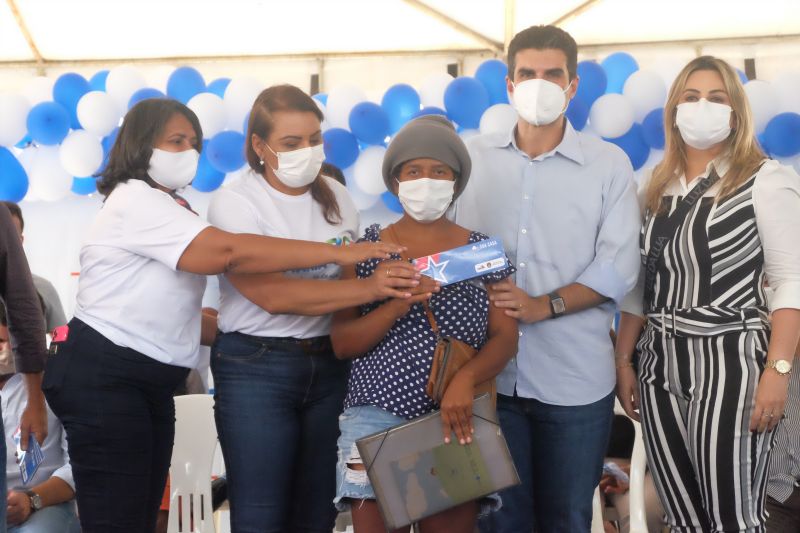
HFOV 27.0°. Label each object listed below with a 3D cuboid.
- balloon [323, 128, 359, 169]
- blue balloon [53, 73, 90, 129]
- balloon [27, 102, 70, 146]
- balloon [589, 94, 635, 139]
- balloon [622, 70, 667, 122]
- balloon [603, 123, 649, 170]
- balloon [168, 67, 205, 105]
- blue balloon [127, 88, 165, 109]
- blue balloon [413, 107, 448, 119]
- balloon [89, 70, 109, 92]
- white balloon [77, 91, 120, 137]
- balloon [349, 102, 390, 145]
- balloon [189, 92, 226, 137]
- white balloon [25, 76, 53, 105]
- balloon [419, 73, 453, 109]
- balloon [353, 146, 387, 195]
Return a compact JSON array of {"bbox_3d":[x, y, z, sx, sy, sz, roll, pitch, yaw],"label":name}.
[{"bbox_3d":[-0.260,-0.501,7.104,0.175,0.179,0.196,0,-4,0],"label":"balloon"},{"bbox_3d":[-1.563,-0.787,7.950,0.186,0.277,0.200,-1,-3,0],"label":"blue balloon"},{"bbox_3d":[-1.622,-0.656,7.700,0.203,0.203,0.230,-1,-3,0],"label":"balloon"},{"bbox_3d":[0.880,-0.621,6.889,0.189,0.186,0.211,0,-4,0],"label":"balloon"},{"bbox_3d":[1.123,-0.780,7.650,0.197,0.239,0.215,-1,-3,0],"label":"balloon"},{"bbox_3d":[0.958,-0.510,7.019,0.194,0.211,0.203,0,-4,0],"label":"balloon"},{"bbox_3d":[-0.934,-0.770,7.292,0.175,0.214,0.184,0,-4,0],"label":"balloon"},{"bbox_3d":[-1.185,-0.740,7.850,0.193,0.207,0.210,-1,-3,0],"label":"blue balloon"},{"bbox_3d":[0.152,-0.651,7.800,0.197,0.201,0.220,-1,-3,0],"label":"blue balloon"},{"bbox_3d":[-1.298,-0.773,7.447,0.188,0.206,0.197,0,-4,0],"label":"balloon"},{"bbox_3d":[-1.400,-0.712,7.750,0.205,0.214,0.230,-1,-3,0],"label":"white balloon"},{"bbox_3d":[-0.125,-0.605,7.061,0.180,0.186,0.202,0,-4,0],"label":"balloon"},{"bbox_3d":[-0.825,-0.648,7.176,0.183,0.198,0.201,0,-4,0],"label":"balloon"},{"bbox_3d":[-1.716,-0.807,8.000,0.187,0.206,0.210,-1,-3,0],"label":"white balloon"},{"bbox_3d":[0.189,-0.806,7.950,0.186,0.224,0.200,-1,-3,0],"label":"balloon"},{"bbox_3d":[-0.104,-0.444,7.700,0.213,0.222,0.230,-1,-3,0],"label":"balloon"}]

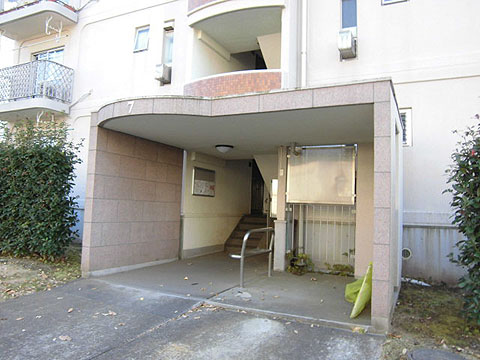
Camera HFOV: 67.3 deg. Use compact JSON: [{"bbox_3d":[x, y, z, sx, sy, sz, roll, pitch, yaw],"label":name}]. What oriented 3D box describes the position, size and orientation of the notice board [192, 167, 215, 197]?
[{"bbox_3d":[-0.821,0.058,8.647,0.060,0.645,0.970,0,-4,27],"label":"notice board"}]

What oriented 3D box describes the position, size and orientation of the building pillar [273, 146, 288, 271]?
[{"bbox_3d":[0.818,0.560,7.084,0.190,2.390,0.190,0,-4,27],"label":"building pillar"}]

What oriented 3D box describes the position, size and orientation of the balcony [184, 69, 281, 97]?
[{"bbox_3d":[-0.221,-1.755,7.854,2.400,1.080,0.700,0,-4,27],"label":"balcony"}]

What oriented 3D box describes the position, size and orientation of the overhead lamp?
[{"bbox_3d":[-0.304,-0.614,7.164,0.345,0.130,0.345,2,-4,0],"label":"overhead lamp"}]

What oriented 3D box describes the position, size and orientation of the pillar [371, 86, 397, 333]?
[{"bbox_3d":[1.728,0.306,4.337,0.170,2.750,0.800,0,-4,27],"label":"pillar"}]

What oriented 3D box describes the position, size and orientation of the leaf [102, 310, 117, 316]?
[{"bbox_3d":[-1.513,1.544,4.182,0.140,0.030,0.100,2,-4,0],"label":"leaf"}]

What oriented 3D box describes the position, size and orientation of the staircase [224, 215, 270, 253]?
[{"bbox_3d":[0.295,1.450,9.843,1.030,0.950,1.150,0,-4,27],"label":"staircase"}]

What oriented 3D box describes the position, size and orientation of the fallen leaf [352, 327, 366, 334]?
[{"bbox_3d":[1.277,1.598,3.862,0.140,0.040,0.100,2,-4,0],"label":"fallen leaf"}]

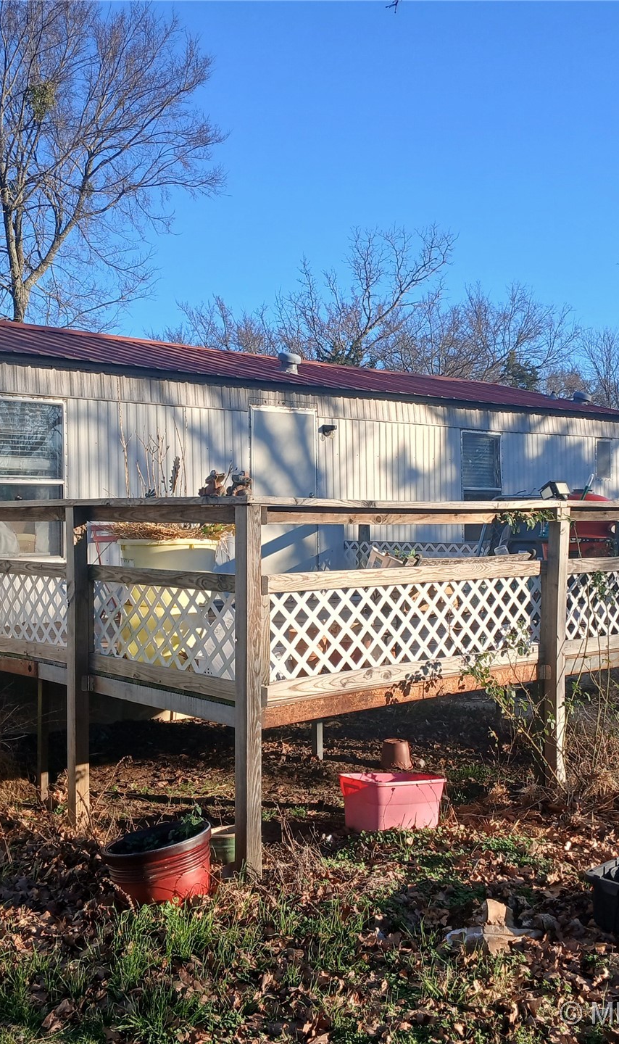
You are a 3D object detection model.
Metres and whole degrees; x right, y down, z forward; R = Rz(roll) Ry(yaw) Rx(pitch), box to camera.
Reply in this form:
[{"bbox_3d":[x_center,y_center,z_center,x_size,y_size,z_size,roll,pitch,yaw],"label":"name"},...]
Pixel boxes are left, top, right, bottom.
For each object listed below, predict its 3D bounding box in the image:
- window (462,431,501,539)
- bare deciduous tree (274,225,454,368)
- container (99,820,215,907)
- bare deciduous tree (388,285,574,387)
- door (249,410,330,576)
[{"bbox_3d":[2.060,-0.410,12.350,0.730,1.310,0.070,0,1,-39],"label":"window"},{"bbox_3d":[1.250,-2.563,23.984,4.400,8.600,4.400,0,0,0],"label":"bare deciduous tree"},{"bbox_3d":[-0.668,1.550,4.720,0.500,0.330,0.500,-13,2,0],"label":"container"},{"bbox_3d":[4.450,-2.184,26.986,4.800,7.900,4.800,0,0,0],"label":"bare deciduous tree"},{"bbox_3d":[-0.257,-0.157,10.529,0.880,1.950,0.070,0,1,-39],"label":"door"}]

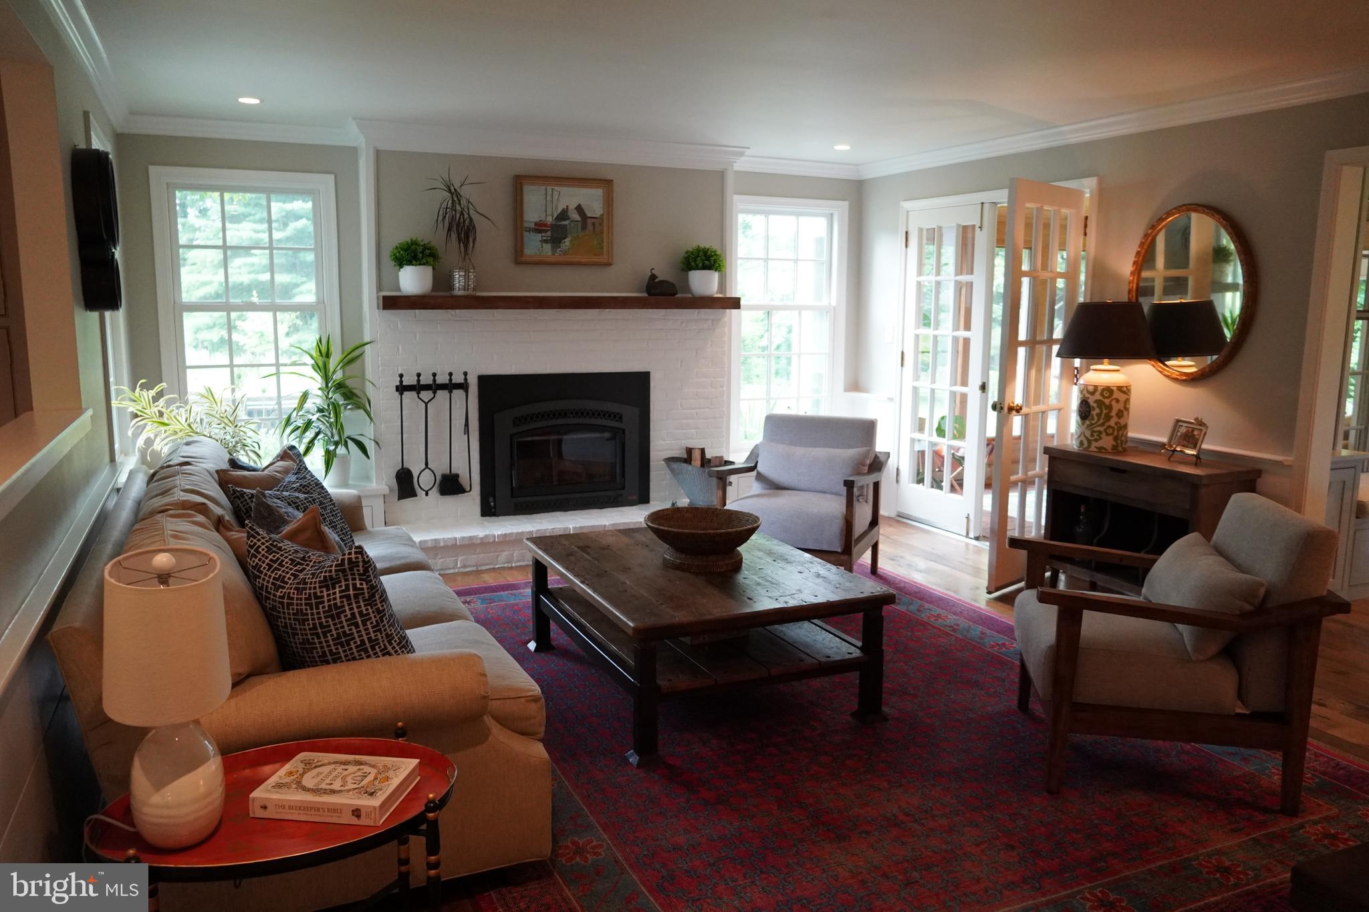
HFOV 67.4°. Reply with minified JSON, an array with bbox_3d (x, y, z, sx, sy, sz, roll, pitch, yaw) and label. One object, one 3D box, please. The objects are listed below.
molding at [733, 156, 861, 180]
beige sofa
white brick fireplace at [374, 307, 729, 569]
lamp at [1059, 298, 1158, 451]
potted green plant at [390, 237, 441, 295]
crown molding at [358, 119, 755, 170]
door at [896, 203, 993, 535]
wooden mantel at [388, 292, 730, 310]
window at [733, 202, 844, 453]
[{"bbox_3d":[0.725,-1.965,6.983,1.150,0.090,0.070,-4,10,-24],"label":"molding"},{"bbox_3d":[-1.312,0.507,3.450,1.073,0.903,2.477,-4,10,-24],"label":"beige sofa"},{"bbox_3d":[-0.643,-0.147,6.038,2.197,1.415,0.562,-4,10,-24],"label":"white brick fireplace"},{"bbox_3d":[2.052,-0.392,5.004,0.450,0.725,0.450,-4,10,-24],"label":"lamp"},{"bbox_3d":[-1.462,-1.023,5.570,0.266,0.319,0.256,-4,10,-24],"label":"potted green plant"},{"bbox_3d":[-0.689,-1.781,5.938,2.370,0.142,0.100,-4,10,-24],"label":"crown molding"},{"bbox_3d":[1.656,-0.547,6.574,0.050,2.030,0.820,-4,10,-24],"label":"door"},{"bbox_3d":[-0.666,-0.889,5.981,2.144,0.073,0.223,-4,10,-24],"label":"wooden mantel"},{"bbox_3d":[0.719,-0.909,7.199,0.940,1.745,0.110,-4,10,-24],"label":"window"}]

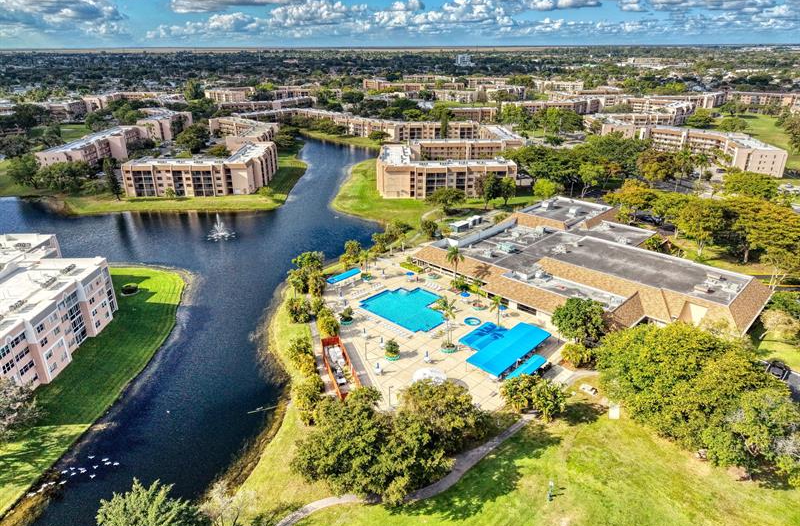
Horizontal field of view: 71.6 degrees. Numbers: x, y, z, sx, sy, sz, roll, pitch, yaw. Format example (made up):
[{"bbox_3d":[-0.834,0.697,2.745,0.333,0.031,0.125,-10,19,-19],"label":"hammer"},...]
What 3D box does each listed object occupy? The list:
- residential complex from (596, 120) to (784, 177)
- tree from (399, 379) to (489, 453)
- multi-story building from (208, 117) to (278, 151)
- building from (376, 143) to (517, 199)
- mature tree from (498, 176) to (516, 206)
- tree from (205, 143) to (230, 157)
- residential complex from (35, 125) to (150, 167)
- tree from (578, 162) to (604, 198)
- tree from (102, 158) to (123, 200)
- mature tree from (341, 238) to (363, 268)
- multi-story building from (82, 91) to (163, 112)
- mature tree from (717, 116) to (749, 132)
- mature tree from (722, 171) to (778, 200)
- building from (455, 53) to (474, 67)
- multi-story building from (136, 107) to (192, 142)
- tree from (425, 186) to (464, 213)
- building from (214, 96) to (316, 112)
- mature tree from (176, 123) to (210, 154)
[{"bbox_3d":[154.054,-59.295,284.828,44.820,11.800,101.380,-10,24,-24],"label":"residential complex"},{"bbox_3d":[5.821,22.734,81.586,12.440,9.780,12.070,0,22,0],"label":"tree"},{"bbox_3d":[-89.877,-75.104,328.117,35.000,12.400,93.000,-9,23,-22],"label":"multi-story building"},{"bbox_3d":[17.374,-39.739,236.555,54.190,12.200,49.010,-1,22,-2],"label":"building"},{"bbox_3d":[39.967,-26.643,205.590,6.200,10.700,6.200,0,21,0],"label":"mature tree"},{"bbox_3d":[-91.265,-55.687,277.396,13.002,7.358,12.612,-7,23,-17],"label":"tree"},{"bbox_3d":[-153.797,-59.044,288.102,21.500,12.400,89.000,-2,22,-5],"label":"residential complex"},{"bbox_3d":[69.960,-30.135,202.648,9.499,12.724,9.214,7,23,18],"label":"tree"},{"bbox_3d":[-110.965,-32.660,214.747,4.800,16.600,4.800,0,21,0],"label":"tree"},{"bbox_3d":[-13.013,-2.606,149.391,5.600,7.600,5.600,0,21,0],"label":"mature tree"},{"bbox_3d":[-268.792,-157.671,540.292,53.000,12.400,62.000,-1,21,-3],"label":"multi-story building"},{"bbox_3d":[220.066,-91.211,366.970,17.830,10.250,17.290,0,22,0],"label":"mature tree"},{"bbox_3d":[136.349,-30.543,216.603,18.500,9.000,18.500,0,21,0],"label":"mature tree"},{"bbox_3d":[164.892,-513.814,1411.356,46.590,30.800,30.000,2,22,5],"label":"building"},{"bbox_3d":[-164.993,-98.156,387.675,34.500,12.400,83.000,-9,23,-21],"label":"multi-story building"},{"bbox_3d":[14.894,-20.789,185.660,13.388,8.425,12.986,1,22,4],"label":"tree"},{"bbox_3d":[-102.804,-122.812,442.062,82.530,11.700,38.100,-14,25,-30],"label":"building"},{"bbox_3d":[-108.197,-64.795,290.637,17.814,14.796,17.280,-8,23,-19],"label":"mature tree"}]

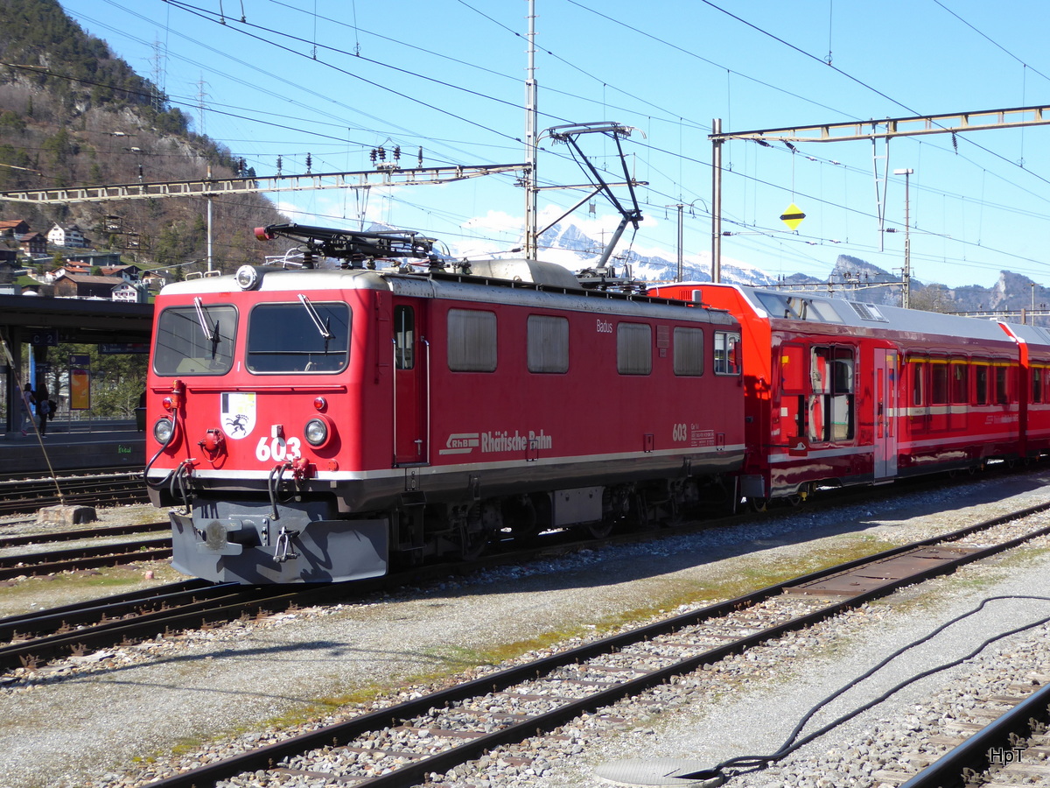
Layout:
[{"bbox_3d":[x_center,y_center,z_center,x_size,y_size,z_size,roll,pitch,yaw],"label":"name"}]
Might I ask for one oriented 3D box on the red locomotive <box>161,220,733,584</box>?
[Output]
[{"bbox_3d":[-0.324,0.090,24.683,2.630,3.680,12.150,0,0,26],"label":"red locomotive"}]

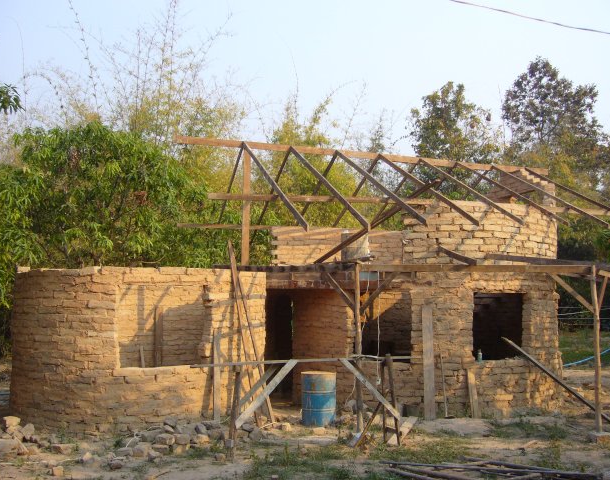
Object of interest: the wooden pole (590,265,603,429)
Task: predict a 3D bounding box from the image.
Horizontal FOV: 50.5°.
[{"bbox_3d":[4.415,1.628,9.808,0.090,2.491,0.090,1,-7,0],"label":"wooden pole"}]

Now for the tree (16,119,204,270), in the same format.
[{"bbox_3d":[-5.341,0.336,17.050,5.600,7.090,5.200,0,-7,0],"label":"tree"}]

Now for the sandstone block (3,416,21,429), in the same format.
[{"bbox_3d":[-4.475,2.792,9.900,0.210,0.165,0.200,6,-9,-38],"label":"sandstone block"}]

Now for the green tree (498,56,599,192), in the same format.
[{"bbox_3d":[11.007,-1.669,28.346,5.000,13.200,5.000,-2,-6,22],"label":"green tree"}]

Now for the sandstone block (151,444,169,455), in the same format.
[{"bbox_3d":[-1.964,2.874,8.875,0.225,0.110,0.160,1,-6,-6],"label":"sandstone block"}]

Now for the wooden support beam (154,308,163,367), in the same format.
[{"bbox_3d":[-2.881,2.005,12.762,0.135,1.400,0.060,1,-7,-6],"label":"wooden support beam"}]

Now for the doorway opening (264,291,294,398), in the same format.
[{"bbox_3d":[-0.490,2.009,12.327,0.600,2.051,0.300,1,-7,-6],"label":"doorway opening"}]

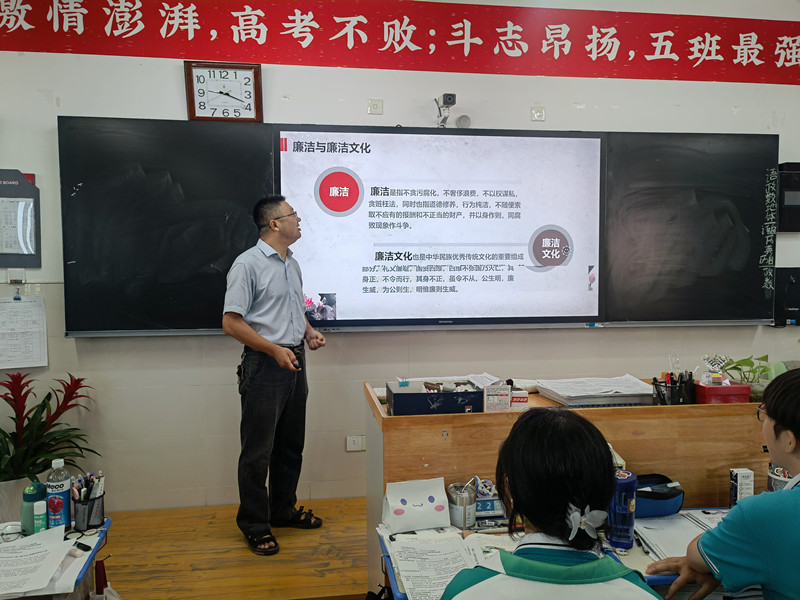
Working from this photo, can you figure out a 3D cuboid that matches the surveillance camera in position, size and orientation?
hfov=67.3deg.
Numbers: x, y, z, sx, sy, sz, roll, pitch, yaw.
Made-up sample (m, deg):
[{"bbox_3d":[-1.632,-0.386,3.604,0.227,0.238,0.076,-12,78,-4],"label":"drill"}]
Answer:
[{"bbox_3d":[0.267,-1.110,3.360,0.070,0.063,0.130,-1,9,-7],"label":"surveillance camera"}]

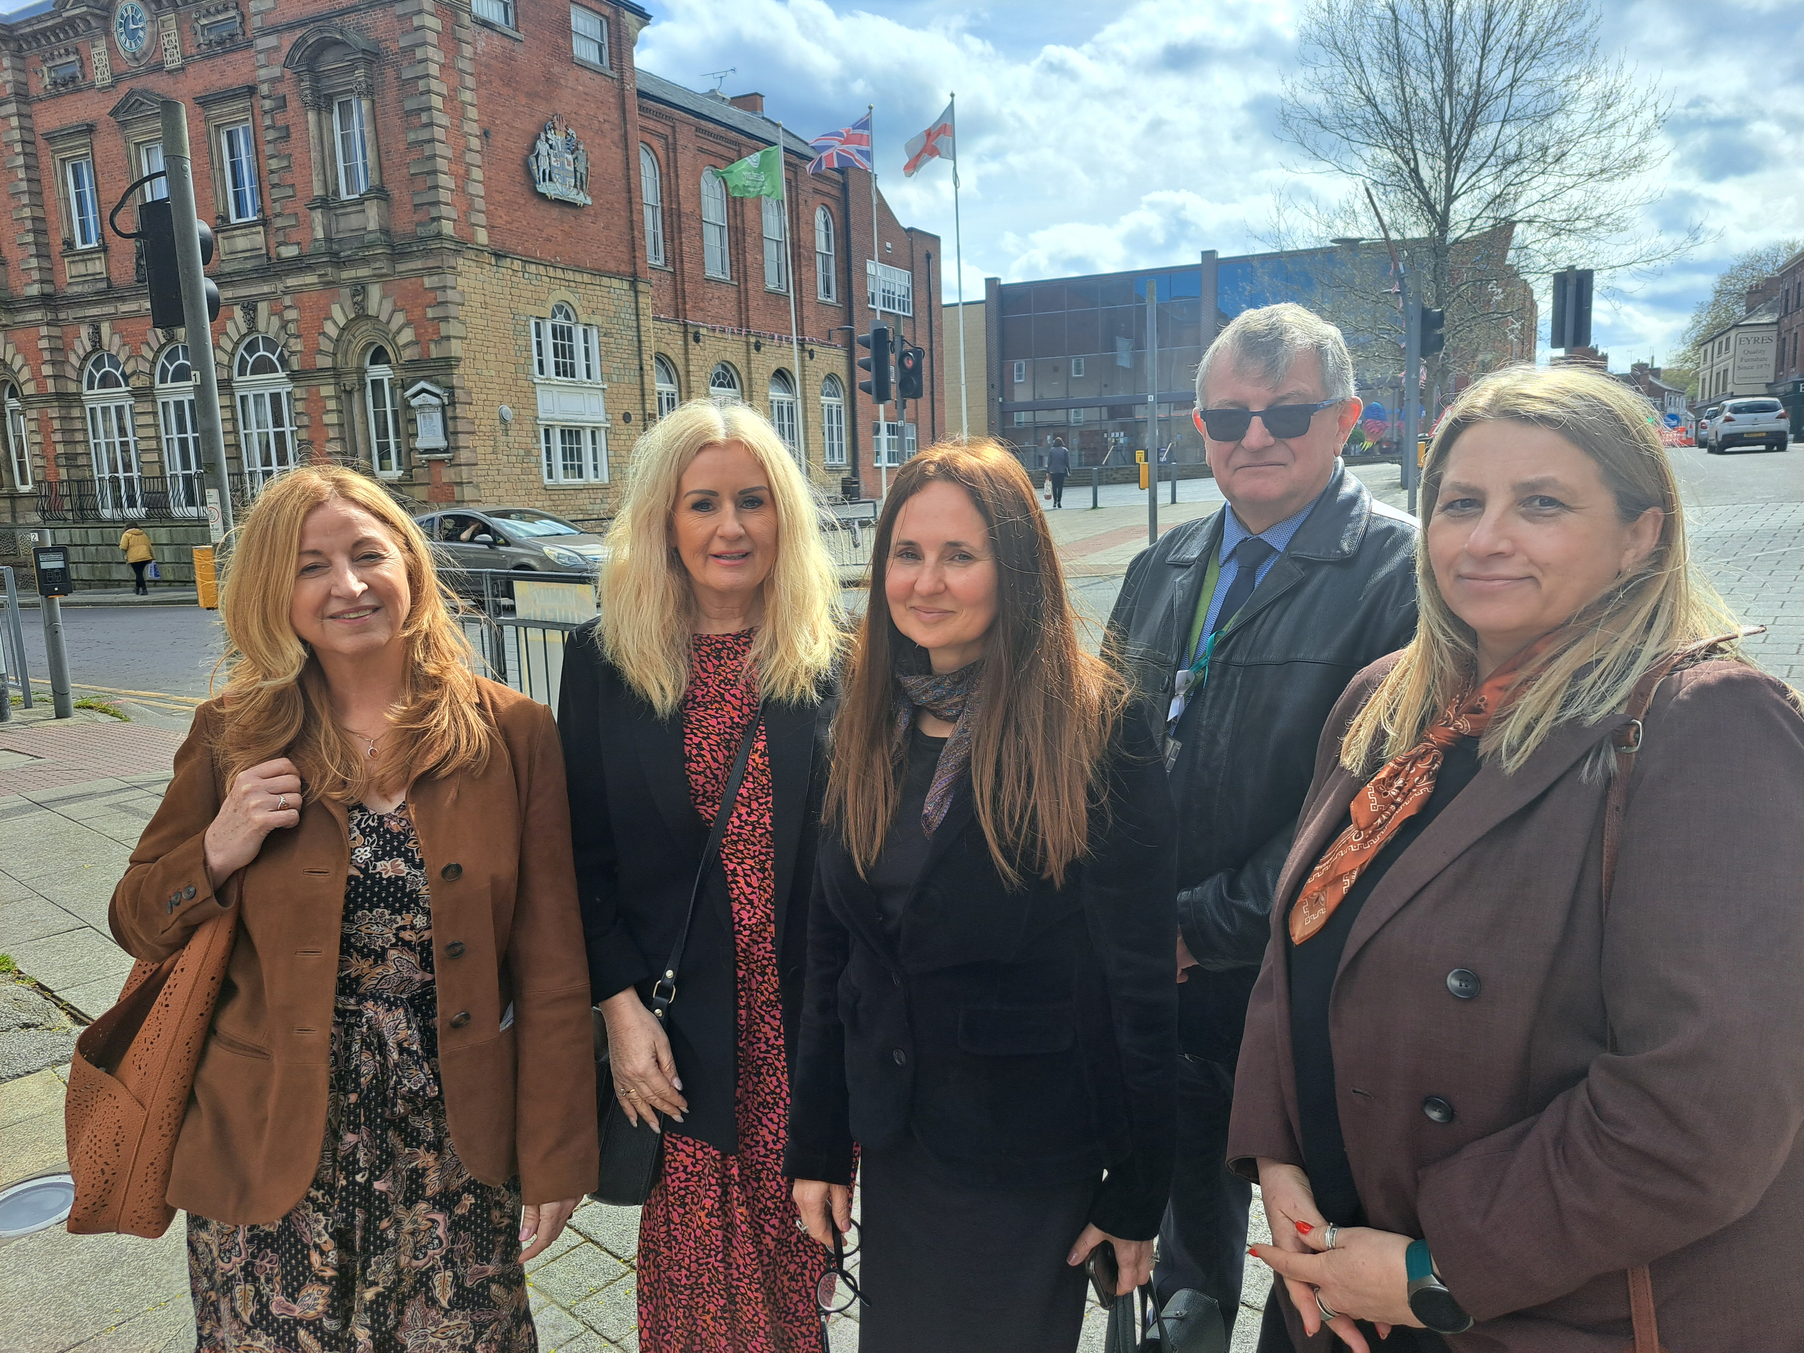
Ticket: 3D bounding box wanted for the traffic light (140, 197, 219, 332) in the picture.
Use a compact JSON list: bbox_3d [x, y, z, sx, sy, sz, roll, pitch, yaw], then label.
[{"bbox_3d":[-3.923,-2.237,6.800,0.280,0.660,0.300,3,10,28],"label":"traffic light"}]

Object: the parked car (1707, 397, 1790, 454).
[{"bbox_3d":[27.038,-7.933,39.969,1.840,1.640,4.360,3,10,29],"label":"parked car"}]

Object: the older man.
[{"bbox_3d":[0.515,0.392,1.750,0.540,1.780,0.360,3,10,29],"label":"older man"}]

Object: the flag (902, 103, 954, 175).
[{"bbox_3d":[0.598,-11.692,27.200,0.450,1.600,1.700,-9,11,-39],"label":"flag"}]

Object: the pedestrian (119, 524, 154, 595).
[{"bbox_3d":[-17.315,-2.663,28.300,0.560,1.630,0.420,-10,12,-41],"label":"pedestrian"}]

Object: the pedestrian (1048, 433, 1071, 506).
[{"bbox_3d":[3.681,-4.820,29.300,0.560,1.700,0.400,-1,9,5],"label":"pedestrian"}]

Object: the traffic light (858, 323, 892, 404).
[{"bbox_3d":[-0.327,-4.156,16.600,0.400,1.110,0.500,2,10,26],"label":"traffic light"}]

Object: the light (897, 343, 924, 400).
[{"bbox_3d":[0.130,-3.988,16.500,0.280,0.670,0.280,7,12,44],"label":"light"}]

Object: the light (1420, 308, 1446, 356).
[{"bbox_3d":[7.218,-4.683,17.000,0.310,0.670,0.280,1,9,18],"label":"light"}]

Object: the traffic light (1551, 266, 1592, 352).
[{"bbox_3d":[9.864,-5.390,18.400,0.510,1.090,0.400,3,10,30],"label":"traffic light"}]

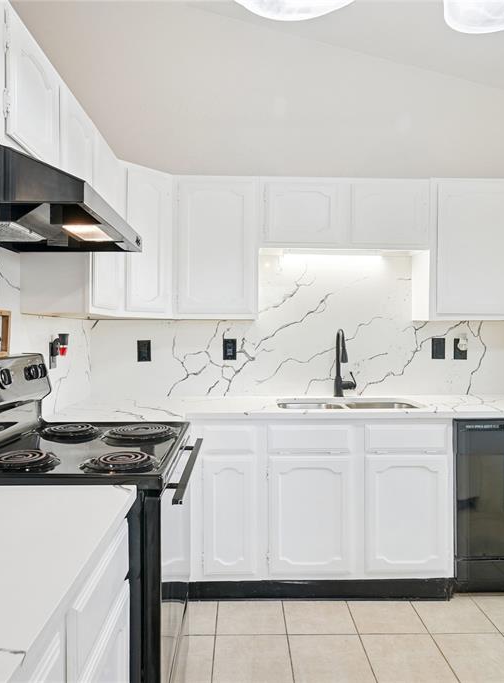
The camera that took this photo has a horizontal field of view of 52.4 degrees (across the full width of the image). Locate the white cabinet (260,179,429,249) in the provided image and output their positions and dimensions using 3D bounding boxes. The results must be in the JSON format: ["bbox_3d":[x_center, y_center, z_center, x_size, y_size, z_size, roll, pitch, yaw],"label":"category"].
[{"bbox_3d":[0.477,-0.673,2.826,0.898,0.375,0.332,0,1,-1],"label":"white cabinet"}]

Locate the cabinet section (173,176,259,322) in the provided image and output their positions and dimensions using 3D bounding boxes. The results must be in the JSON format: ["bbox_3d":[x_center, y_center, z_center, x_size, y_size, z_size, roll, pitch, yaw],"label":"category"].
[{"bbox_3d":[-0.195,-0.503,2.910,0.455,0.757,0.320,0,1,-1],"label":"cabinet section"}]

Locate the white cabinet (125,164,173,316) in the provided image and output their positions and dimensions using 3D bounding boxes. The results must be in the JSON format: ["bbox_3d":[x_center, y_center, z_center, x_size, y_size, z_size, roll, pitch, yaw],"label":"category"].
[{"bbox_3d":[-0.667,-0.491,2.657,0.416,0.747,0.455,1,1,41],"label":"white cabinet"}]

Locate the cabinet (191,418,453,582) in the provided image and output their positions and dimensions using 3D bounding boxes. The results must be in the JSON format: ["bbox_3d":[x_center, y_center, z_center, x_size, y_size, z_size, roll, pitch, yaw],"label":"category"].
[{"bbox_3d":[0.321,0.751,2.692,1.234,0.787,0.599,0,1,-1],"label":"cabinet"}]

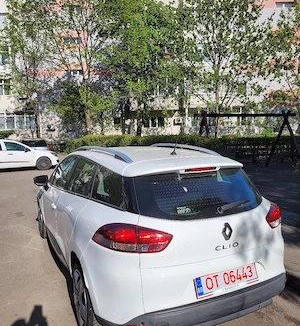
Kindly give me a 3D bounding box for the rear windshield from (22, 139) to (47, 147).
[{"bbox_3d":[-6.189,-1.028,16.000,1.360,0.460,0.140,-3,-22,-26],"label":"rear windshield"}]

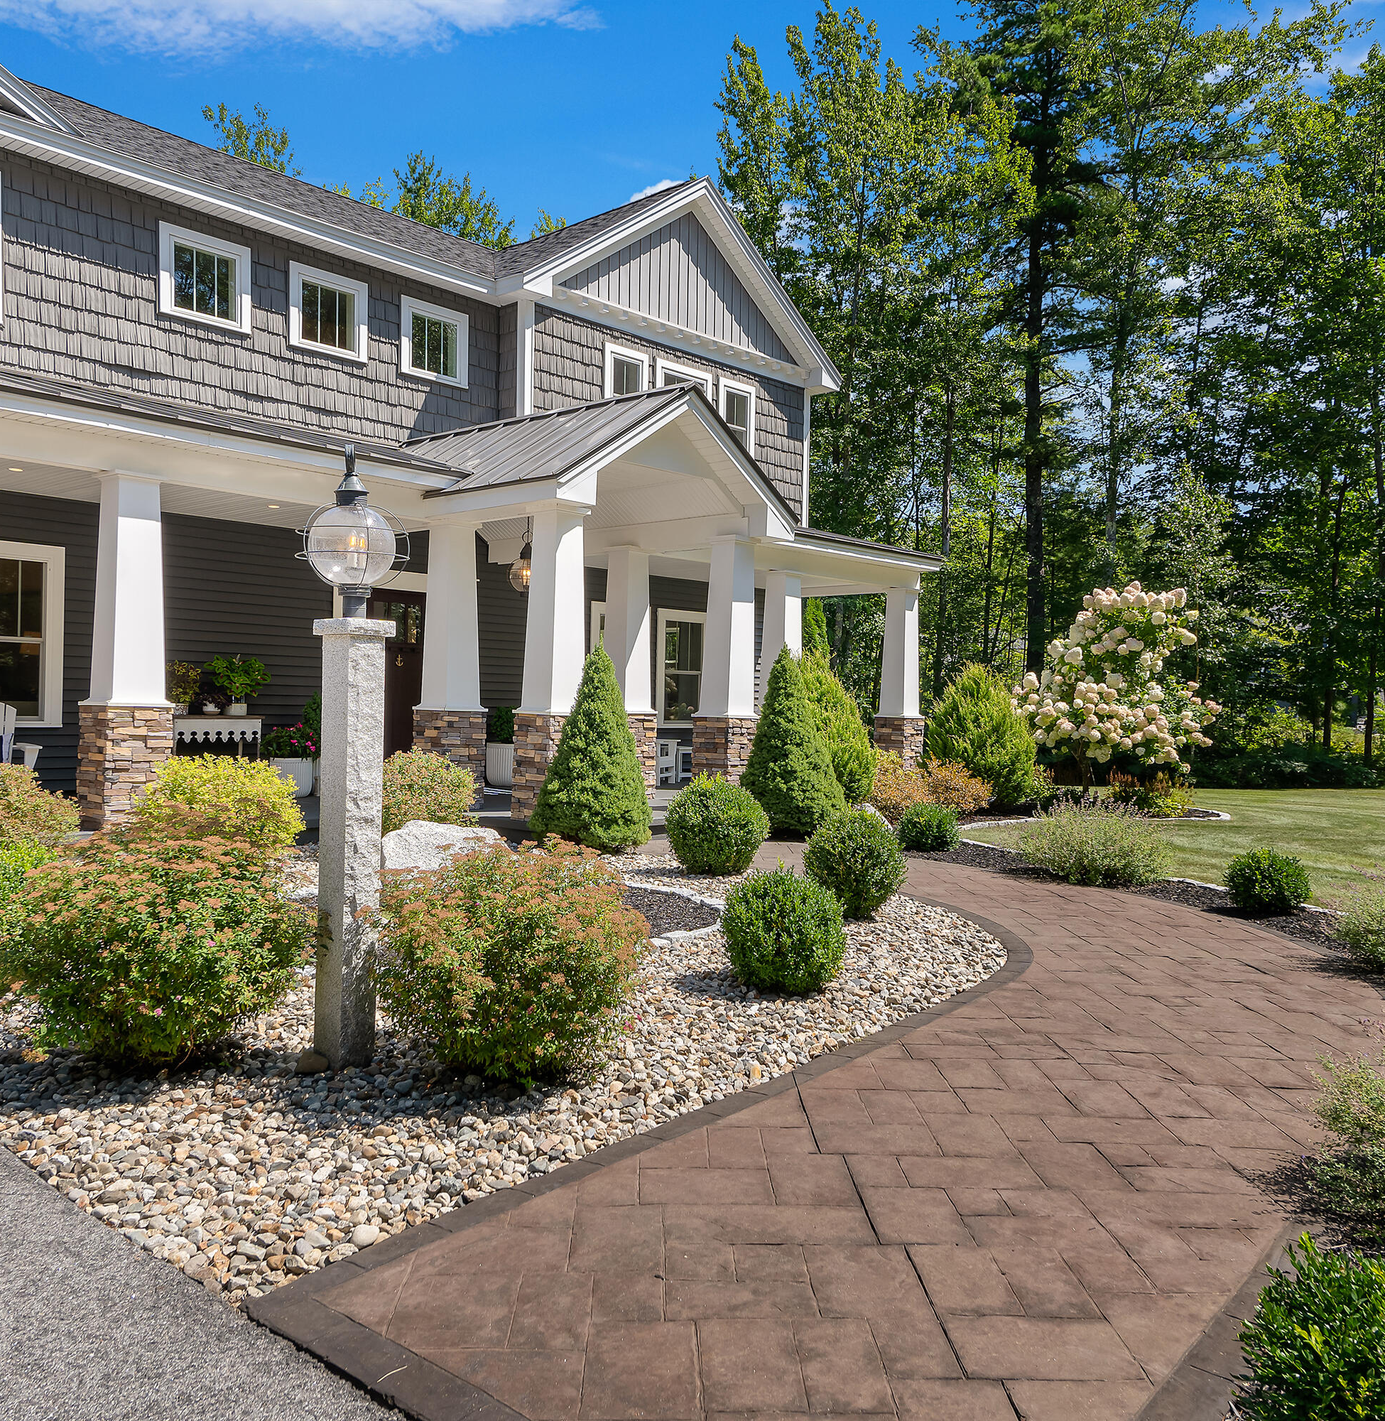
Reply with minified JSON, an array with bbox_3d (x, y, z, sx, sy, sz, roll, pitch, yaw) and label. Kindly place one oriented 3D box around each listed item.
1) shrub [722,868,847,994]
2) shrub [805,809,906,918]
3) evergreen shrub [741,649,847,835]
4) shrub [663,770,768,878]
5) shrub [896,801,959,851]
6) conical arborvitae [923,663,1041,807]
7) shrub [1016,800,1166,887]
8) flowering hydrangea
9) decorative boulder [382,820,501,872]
[{"bbox_3d":[0.400,0.972,5.950,0.540,0.530,0.540,0,0,0],"label":"shrub"},{"bbox_3d":[0.956,0.891,8.048,0.610,0.619,0.610,1,0,7],"label":"shrub"},{"bbox_3d":[0.908,0.275,12.394,0.970,1.673,0.950,1,0,4],"label":"evergreen shrub"},{"bbox_3d":[0.159,0.785,9.300,0.710,0.680,0.700,0,0,0],"label":"shrub"},{"bbox_3d":[1.955,0.961,11.300,0.520,0.400,0.520,0,0,0],"label":"shrub"},{"bbox_3d":[3.459,0.279,16.300,1.400,1.720,1.400,0,0,0],"label":"conical arborvitae"},{"bbox_3d":[2.753,0.908,9.400,1.020,0.540,0.950,0,0,0],"label":"shrub"},{"bbox_3d":[5.229,-0.288,16.800,2.580,2.600,2.400,0,0,0],"label":"flowering hydrangea"},{"bbox_3d":[-1.741,0.943,9.449,0.870,0.360,0.650,1,0,-10],"label":"decorative boulder"}]

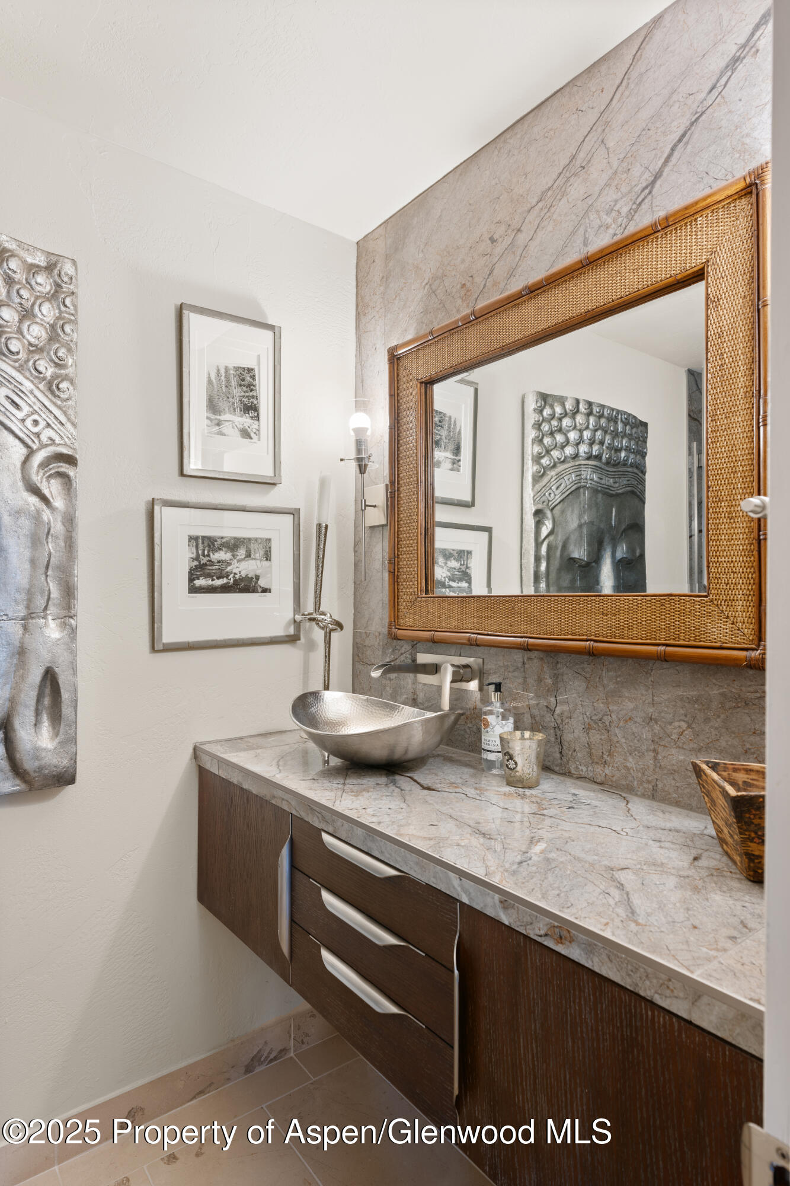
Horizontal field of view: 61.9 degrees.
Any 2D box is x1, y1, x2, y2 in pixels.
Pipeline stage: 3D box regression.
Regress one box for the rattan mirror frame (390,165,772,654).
[{"bbox_3d":[0.295,-0.284,1.466,0.042,0.825,1.020,0,0,-38],"label":"rattan mirror frame"}]

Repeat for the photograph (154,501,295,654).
[{"bbox_3d":[-0.441,-0.049,1.771,0.410,0.380,0.021,0,0,-38],"label":"photograph"}]

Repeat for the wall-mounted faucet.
[{"bbox_3d":[0.059,0.225,1.622,0.207,0.122,0.230,0,0,-38],"label":"wall-mounted faucet"}]

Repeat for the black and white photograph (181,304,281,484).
[{"bbox_3d":[-0.437,-0.524,1.778,0.277,0.438,0.021,0,0,-38],"label":"black and white photograph"}]

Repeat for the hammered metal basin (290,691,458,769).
[{"bbox_3d":[-0.041,0.322,1.558,0.350,0.146,0.480,0,0,-44],"label":"hammered metal basin"}]

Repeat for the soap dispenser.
[{"bbox_3d":[0.227,0.296,1.468,0.071,0.196,0.069,0,0,0],"label":"soap dispenser"}]

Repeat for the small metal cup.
[{"bbox_3d":[0.264,0.344,1.354,0.094,0.100,0.094,0,0,0],"label":"small metal cup"}]

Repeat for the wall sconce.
[{"bbox_3d":[-0.083,-0.292,1.885,0.120,0.500,0.100,0,0,-38],"label":"wall sconce"}]

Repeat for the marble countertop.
[{"bbox_3d":[0.131,0.416,1.293,0.505,0.046,1.475,0,0,-38],"label":"marble countertop"}]

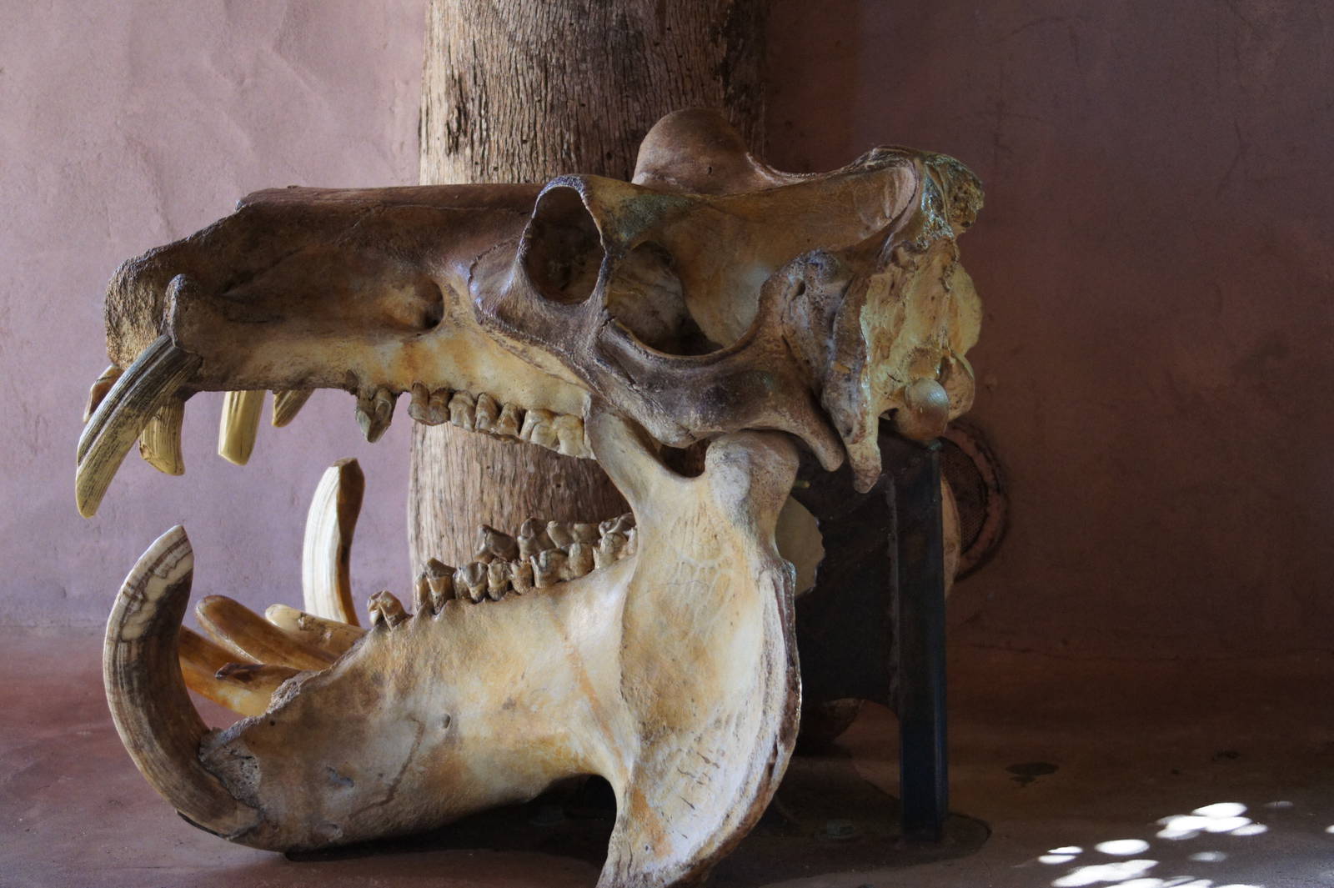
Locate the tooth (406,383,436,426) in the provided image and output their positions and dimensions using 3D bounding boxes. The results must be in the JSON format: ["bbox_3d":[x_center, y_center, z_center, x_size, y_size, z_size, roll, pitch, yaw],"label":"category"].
[{"bbox_3d":[-0.183,-0.029,3.094,0.021,0.032,0.024,4,11,22],"label":"tooth"}]

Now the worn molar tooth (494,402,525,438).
[{"bbox_3d":[-0.116,-0.017,3.068,0.021,0.026,0.028,4,11,22],"label":"worn molar tooth"}]

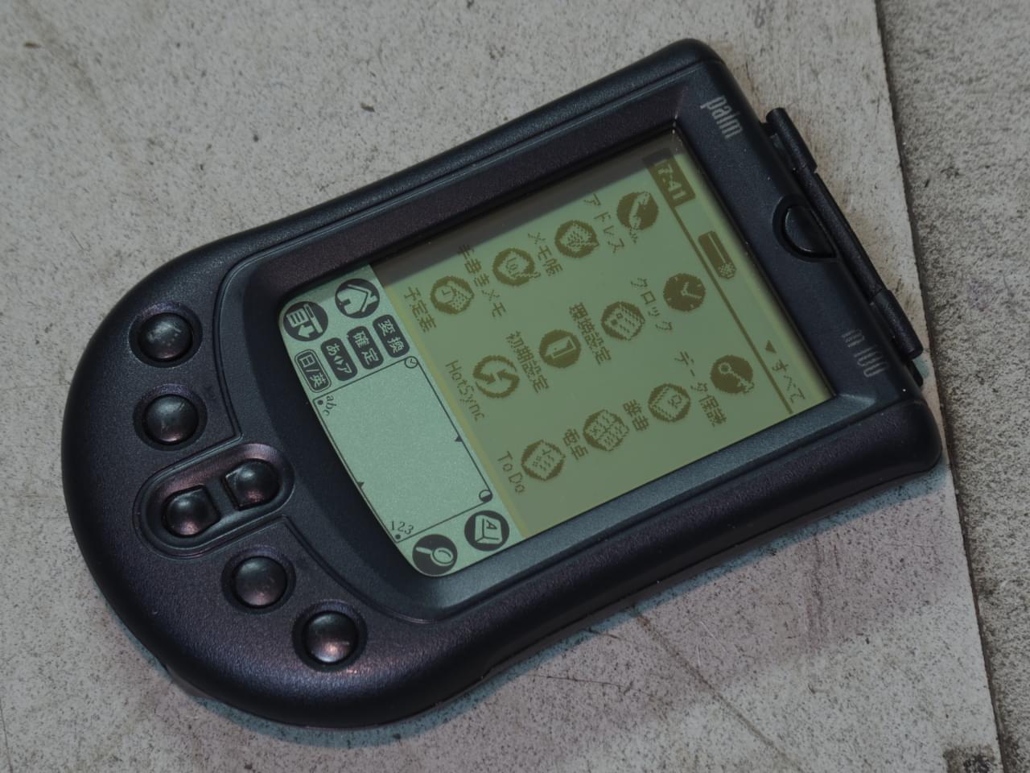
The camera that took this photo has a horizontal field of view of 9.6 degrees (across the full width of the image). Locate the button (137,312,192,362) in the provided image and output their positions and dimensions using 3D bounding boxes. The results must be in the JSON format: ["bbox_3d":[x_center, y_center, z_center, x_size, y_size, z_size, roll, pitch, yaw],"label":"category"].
[{"bbox_3d":[-0.049,-0.007,0.864,0.008,0.003,0.008,0,63,-1],"label":"button"}]

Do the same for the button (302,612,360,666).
[{"bbox_3d":[-0.025,0.034,0.843,0.008,0.003,0.008,0,63,-1],"label":"button"}]

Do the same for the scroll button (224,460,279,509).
[{"bbox_3d":[-0.037,0.014,0.853,0.008,0.003,0.007,-24,65,-13],"label":"scroll button"}]

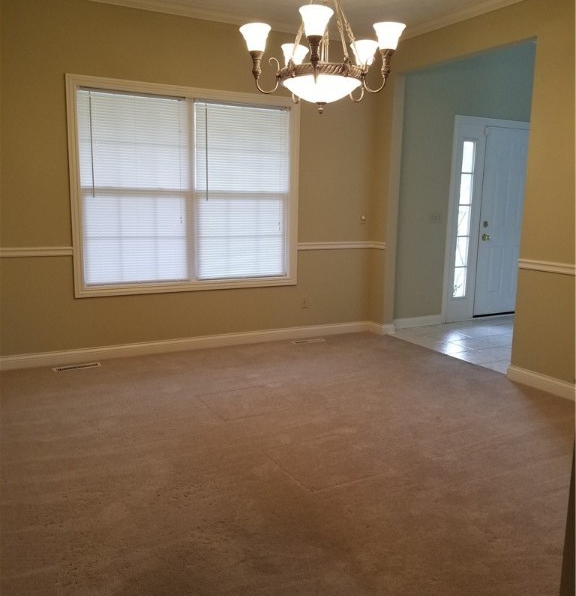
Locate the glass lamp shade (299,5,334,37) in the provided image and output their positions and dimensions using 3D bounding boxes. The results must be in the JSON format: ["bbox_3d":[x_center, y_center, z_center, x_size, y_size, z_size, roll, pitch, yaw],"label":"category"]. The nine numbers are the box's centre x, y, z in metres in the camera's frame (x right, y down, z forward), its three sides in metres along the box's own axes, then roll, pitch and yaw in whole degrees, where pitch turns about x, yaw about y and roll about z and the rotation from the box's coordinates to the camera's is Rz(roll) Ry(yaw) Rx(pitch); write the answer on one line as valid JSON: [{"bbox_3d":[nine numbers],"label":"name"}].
[{"bbox_3d":[0.115,-1.118,2.360,0.142,0.105,0.142,1,9,0],"label":"glass lamp shade"}]

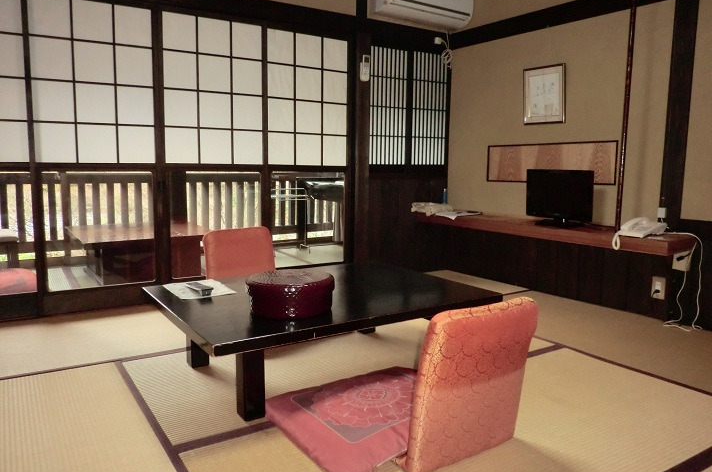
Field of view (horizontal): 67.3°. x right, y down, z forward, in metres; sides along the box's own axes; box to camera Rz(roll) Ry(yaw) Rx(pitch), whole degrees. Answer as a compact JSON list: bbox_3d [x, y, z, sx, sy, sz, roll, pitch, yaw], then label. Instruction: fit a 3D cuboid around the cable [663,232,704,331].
[{"bbox_3d":[1.759,0.237,2.886,0.124,0.510,0.228,-4,9,-33],"label":"cable"}]

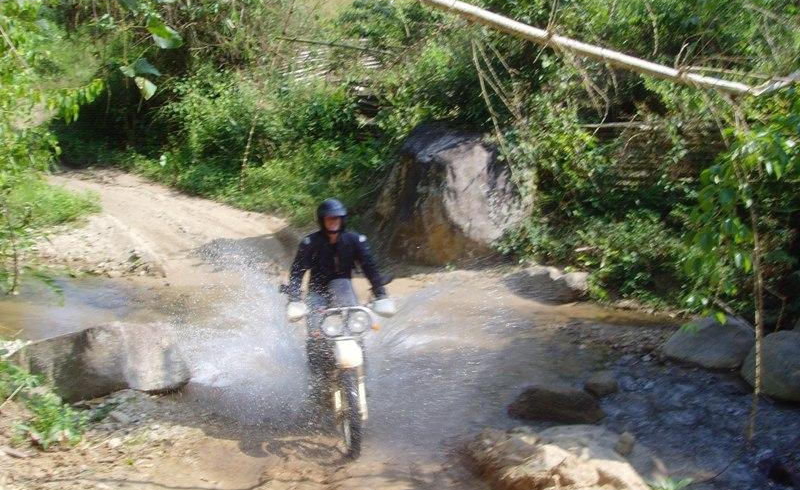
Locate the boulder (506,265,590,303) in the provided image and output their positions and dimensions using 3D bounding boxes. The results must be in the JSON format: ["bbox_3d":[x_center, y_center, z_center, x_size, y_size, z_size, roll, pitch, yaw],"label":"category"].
[{"bbox_3d":[1.870,0.488,11.619,1.000,0.420,0.700,5,10,28],"label":"boulder"}]

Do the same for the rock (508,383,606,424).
[{"bbox_3d":[1.260,1.264,7.237,0.740,0.260,0.450,2,9,12],"label":"rock"}]

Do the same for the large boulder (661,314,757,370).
[{"bbox_3d":[3.030,0.902,8.749,0.900,0.500,0.680,4,10,25],"label":"large boulder"}]

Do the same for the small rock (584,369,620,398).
[{"bbox_3d":[1.700,1.193,7.681,0.270,0.220,0.250,0,9,0],"label":"small rock"}]

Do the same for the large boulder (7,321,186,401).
[{"bbox_3d":[-2.500,0.958,7.695,1.400,0.560,0.700,-2,9,-12],"label":"large boulder"}]

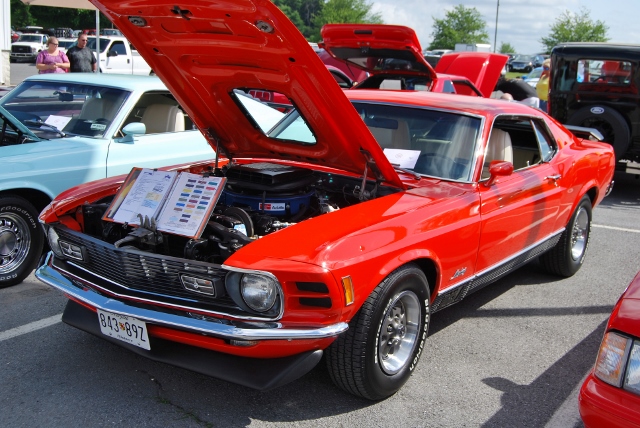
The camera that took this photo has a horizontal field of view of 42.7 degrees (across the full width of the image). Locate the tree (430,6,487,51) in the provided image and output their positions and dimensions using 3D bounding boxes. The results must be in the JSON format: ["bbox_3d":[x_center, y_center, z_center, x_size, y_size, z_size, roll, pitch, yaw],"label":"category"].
[{"bbox_3d":[15.454,-20.097,92.681,6.520,6.820,6.520,2,12,0],"label":"tree"}]

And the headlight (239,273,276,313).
[{"bbox_3d":[-0.234,0.313,3.250,0.170,0.170,0.100,10,14,33],"label":"headlight"}]

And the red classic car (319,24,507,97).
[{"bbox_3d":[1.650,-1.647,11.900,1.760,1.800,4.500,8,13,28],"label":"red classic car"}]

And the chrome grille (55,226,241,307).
[{"bbox_3d":[-0.808,0.238,3.498,1.120,0.200,0.160,10,14,33],"label":"chrome grille"}]

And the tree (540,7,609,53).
[{"bbox_3d":[27.869,-19.319,90.691,7.260,6.920,7.260,2,12,0],"label":"tree"}]

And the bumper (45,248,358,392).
[{"bbox_3d":[-0.747,0.508,3.659,1.820,0.380,0.420,10,14,33],"label":"bumper"}]

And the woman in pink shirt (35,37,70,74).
[{"bbox_3d":[-4.781,-2.363,14.763,0.560,1.630,0.380,-3,13,-23],"label":"woman in pink shirt"}]

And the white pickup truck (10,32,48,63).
[{"bbox_3d":[-18.449,-11.091,54.483,2.050,1.960,6.000,3,12,3],"label":"white pickup truck"}]

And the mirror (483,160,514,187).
[{"bbox_3d":[0.956,-0.208,4.423,0.180,0.140,0.160,10,14,33],"label":"mirror"}]

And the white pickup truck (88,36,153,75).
[{"bbox_3d":[-6.857,-5.051,28.109,2.030,1.950,5.700,11,15,38],"label":"white pickup truck"}]

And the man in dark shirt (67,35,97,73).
[{"bbox_3d":[-4.382,-2.445,15.175,0.550,1.760,0.360,-6,14,-33],"label":"man in dark shirt"}]

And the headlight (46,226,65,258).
[{"bbox_3d":[-1.258,0.140,3.927,0.170,0.170,0.100,10,14,33],"label":"headlight"}]

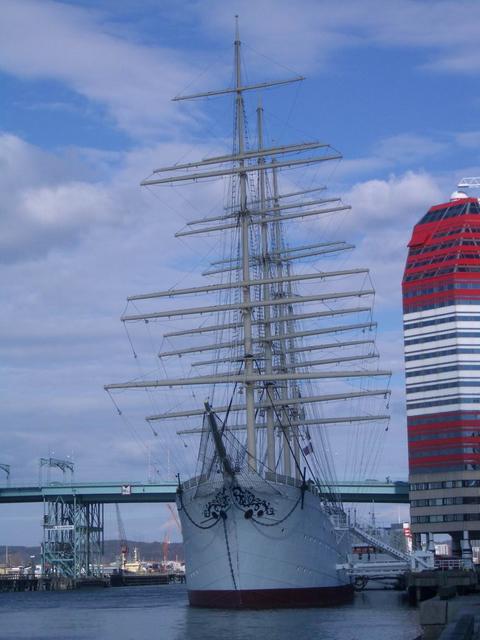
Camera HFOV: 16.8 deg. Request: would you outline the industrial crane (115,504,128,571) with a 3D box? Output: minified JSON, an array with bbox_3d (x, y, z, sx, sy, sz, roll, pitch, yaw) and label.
[{"bbox_3d":[-47.342,86.294,650.000,6.500,28.500,4.500,4,-10,-29],"label":"industrial crane"}]

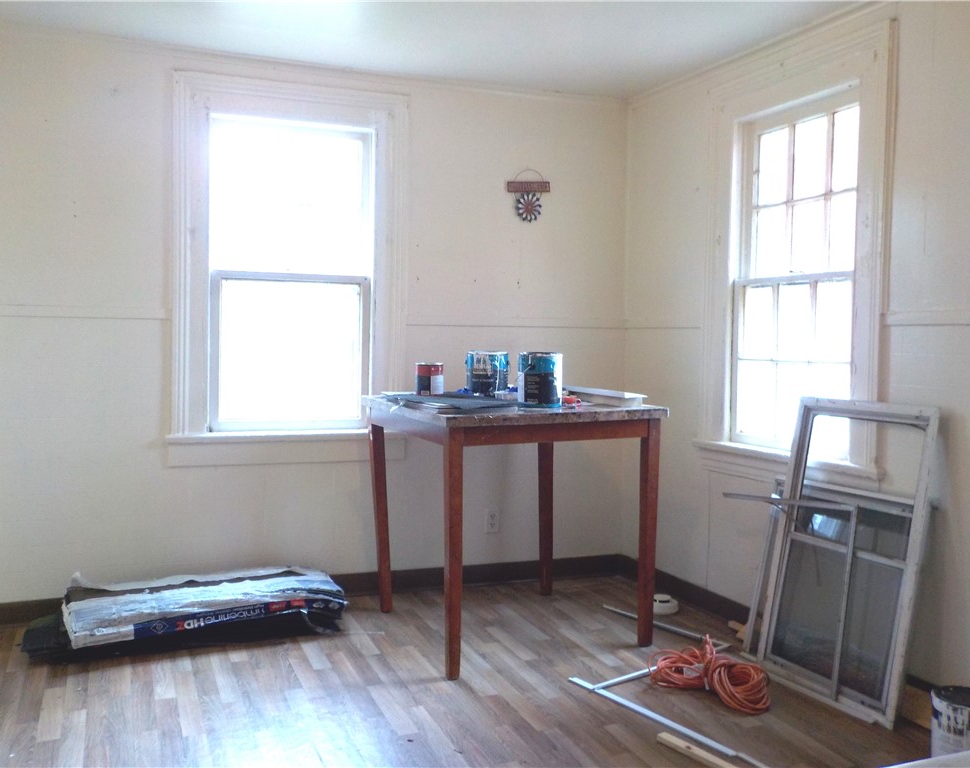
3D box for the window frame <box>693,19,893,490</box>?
[{"bbox_3d":[1.147,-0.462,3.378,0.110,1.520,0.960,-1,3,-24],"label":"window frame"}]

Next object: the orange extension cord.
[{"bbox_3d":[0.754,0.964,3.003,0.410,0.130,0.280,2,3,31],"label":"orange extension cord"}]

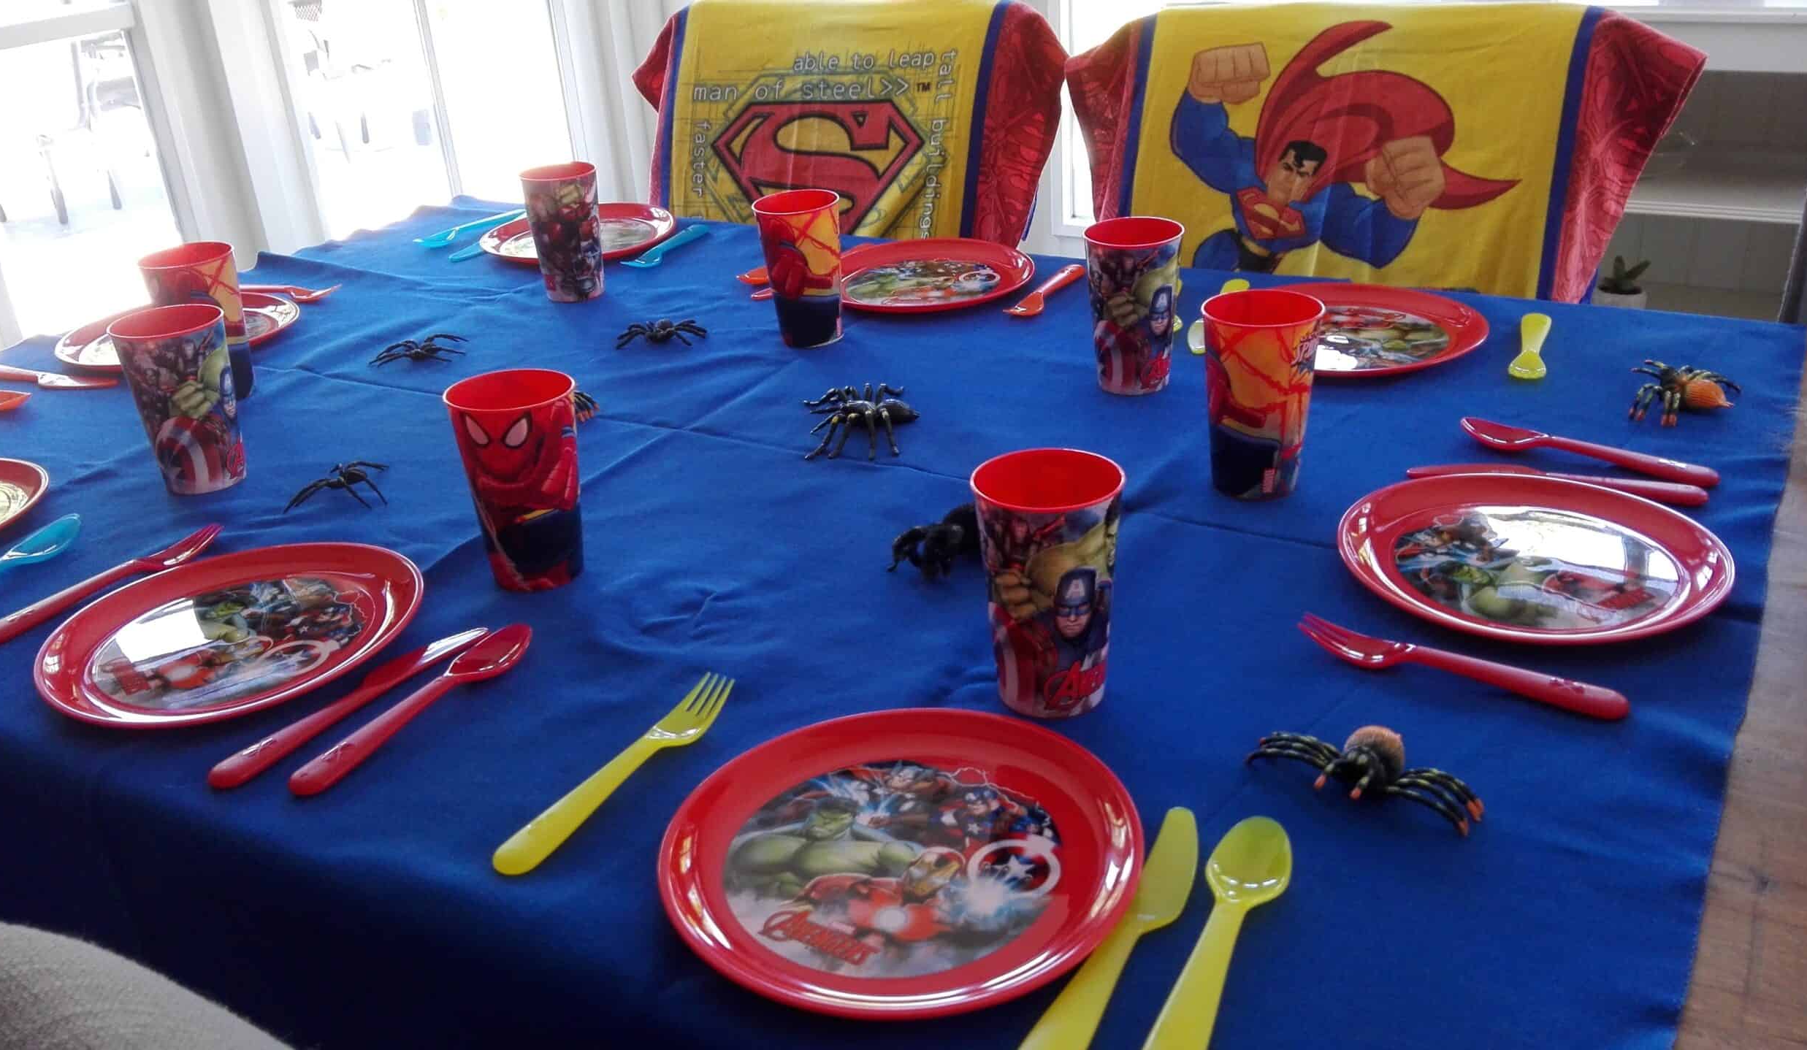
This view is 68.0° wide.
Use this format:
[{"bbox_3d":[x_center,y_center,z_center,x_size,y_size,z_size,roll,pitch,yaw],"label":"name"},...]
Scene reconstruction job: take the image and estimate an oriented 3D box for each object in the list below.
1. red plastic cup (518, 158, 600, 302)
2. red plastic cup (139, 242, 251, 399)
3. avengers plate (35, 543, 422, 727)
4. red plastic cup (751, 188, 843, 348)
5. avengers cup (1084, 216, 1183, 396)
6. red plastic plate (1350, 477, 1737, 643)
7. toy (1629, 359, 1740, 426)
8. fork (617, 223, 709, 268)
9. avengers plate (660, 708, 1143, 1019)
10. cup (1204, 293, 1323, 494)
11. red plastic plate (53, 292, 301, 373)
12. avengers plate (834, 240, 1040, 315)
[{"bbox_3d":[-0.337,-0.292,1.347,0.075,0.123,0.075,-10,29,-12],"label":"red plastic cup"},{"bbox_3d":[-0.607,-0.173,1.166,0.075,0.123,0.075,-18,31,-24],"label":"red plastic cup"},{"bbox_3d":[-0.397,0.066,0.802,0.212,0.018,0.212,-3,28,2],"label":"avengers plate"},{"bbox_3d":[-0.093,-0.237,1.253,0.079,0.129,0.079,-2,28,1],"label":"red plastic cup"},{"bbox_3d":[0.184,-0.172,1.076,0.078,0.127,0.078,-3,27,1],"label":"avengers cup"},{"bbox_3d":[0.385,0.023,0.829,0.217,0.020,0.217,2,28,10],"label":"red plastic plate"},{"bbox_3d":[0.604,-0.107,1.041,0.078,0.030,0.092,20,36,37],"label":"toy"},{"bbox_3d":[-0.273,-0.322,1.546,0.029,0.018,0.168,11,31,26],"label":"fork"},{"bbox_3d":[-0.001,0.148,0.603,0.212,0.018,0.212,-3,28,2],"label":"avengers plate"},{"bbox_3d":[0.239,-0.085,0.902,0.078,0.127,0.078,-3,27,1],"label":"cup"},{"bbox_3d":[-0.721,-0.188,1.341,0.217,0.020,0.217,-2,28,1],"label":"red plastic plate"},{"bbox_3d":[0.028,-0.255,1.391,0.217,0.020,0.217,-2,28,1],"label":"avengers plate"}]

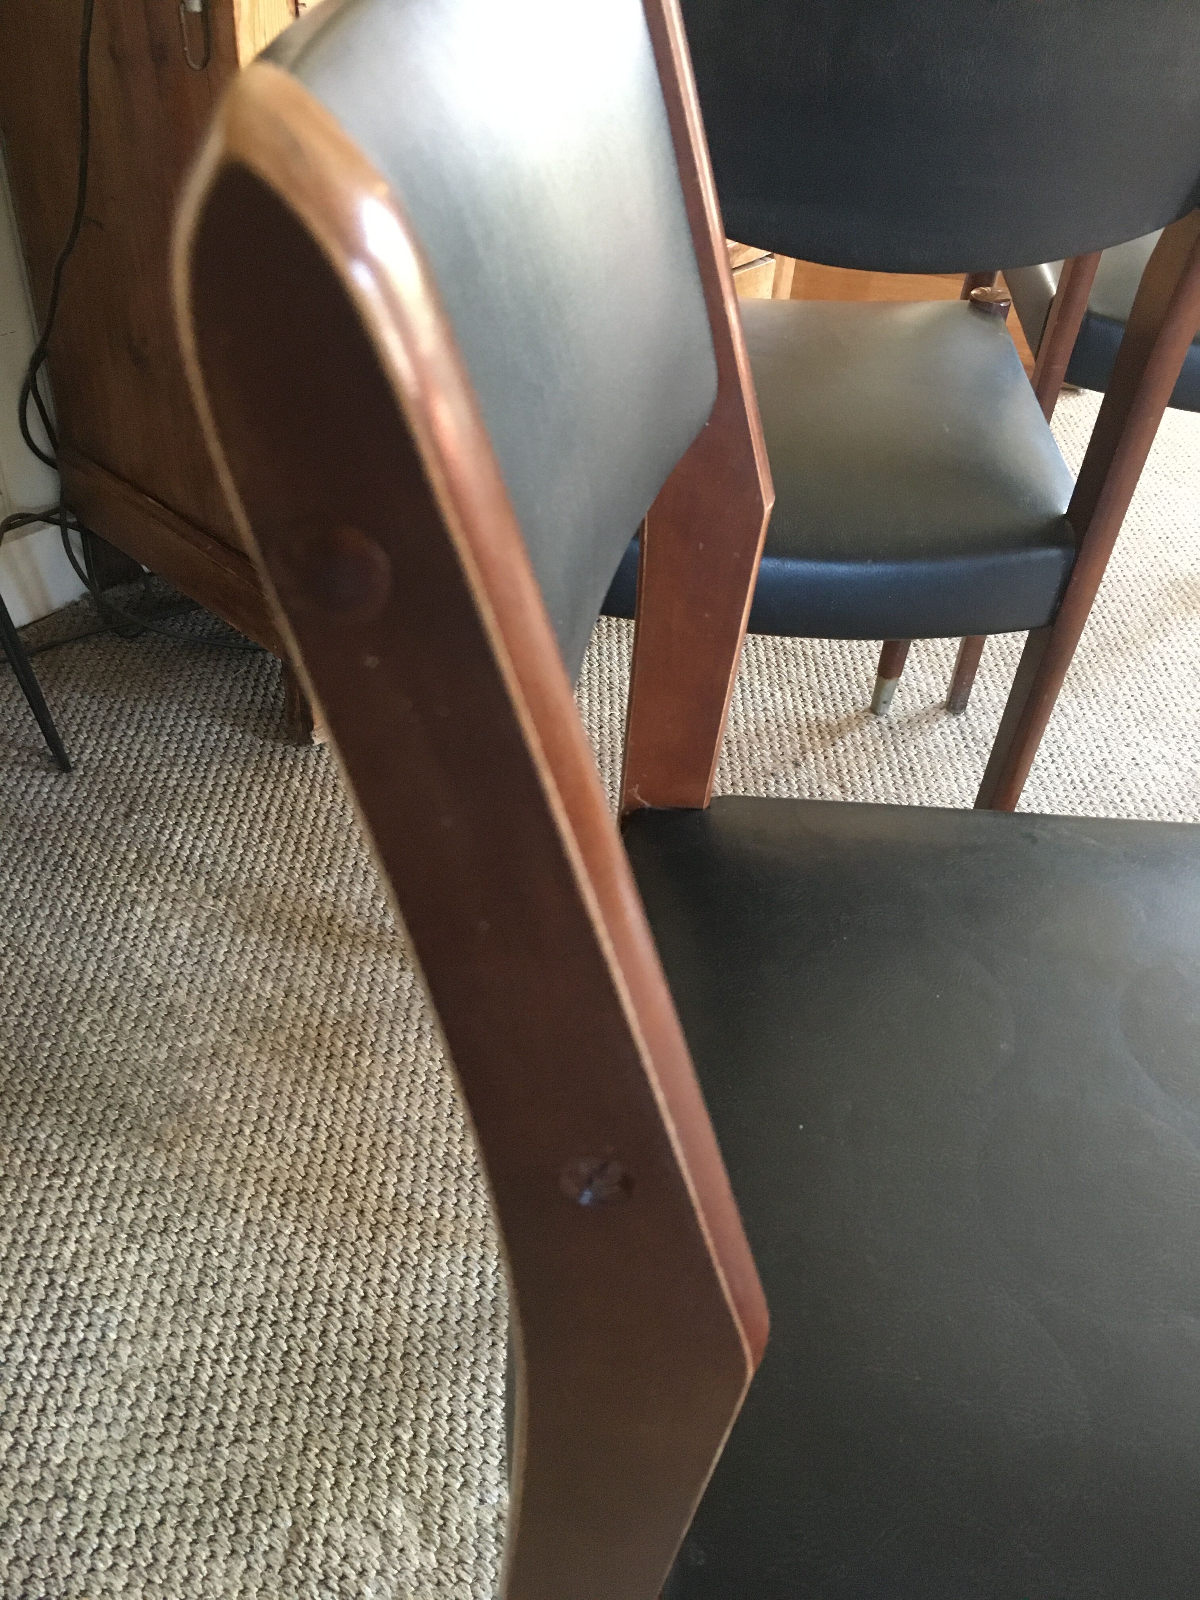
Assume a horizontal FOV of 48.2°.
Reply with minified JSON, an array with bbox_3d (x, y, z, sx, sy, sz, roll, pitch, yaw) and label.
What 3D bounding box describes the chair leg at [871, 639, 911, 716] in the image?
[{"bbox_3d":[0.326,-0.263,1.332,0.032,0.435,0.032,7,40,2],"label":"chair leg"}]

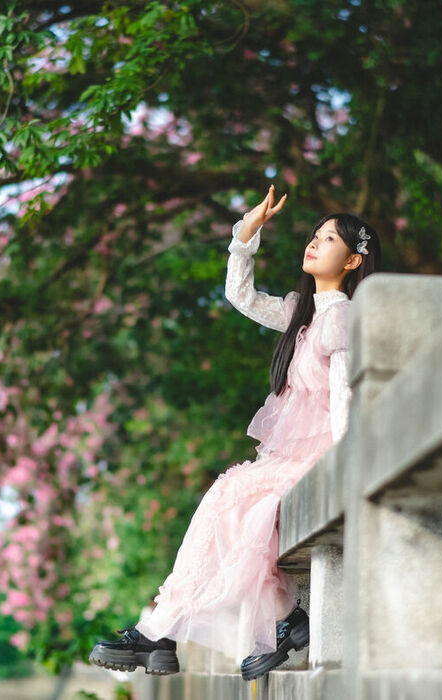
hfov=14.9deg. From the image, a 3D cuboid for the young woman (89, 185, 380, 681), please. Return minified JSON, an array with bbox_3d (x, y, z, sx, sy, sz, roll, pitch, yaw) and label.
[{"bbox_3d":[0.036,0.277,5.300,0.850,1.480,0.550,4,-11,-20],"label":"young woman"}]

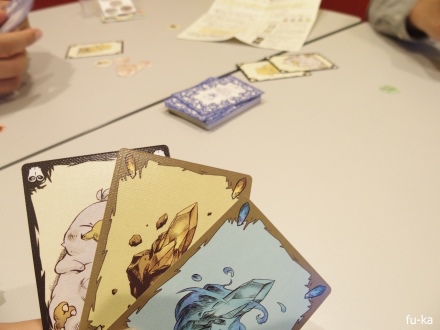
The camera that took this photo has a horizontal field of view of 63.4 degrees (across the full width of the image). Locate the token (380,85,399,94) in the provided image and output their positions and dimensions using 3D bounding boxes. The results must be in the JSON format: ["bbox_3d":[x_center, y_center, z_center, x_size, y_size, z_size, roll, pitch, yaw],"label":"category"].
[{"bbox_3d":[0.213,-0.096,0.447,0.023,0.002,0.023,0,37,0],"label":"token"}]

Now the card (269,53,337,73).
[{"bbox_3d":[0.119,-0.151,0.522,0.088,0.001,0.063,-9,38,-11],"label":"card"}]

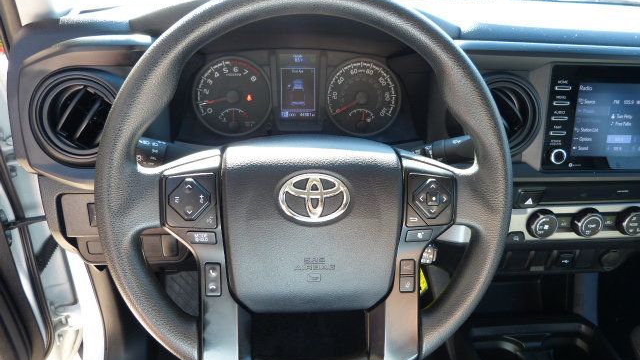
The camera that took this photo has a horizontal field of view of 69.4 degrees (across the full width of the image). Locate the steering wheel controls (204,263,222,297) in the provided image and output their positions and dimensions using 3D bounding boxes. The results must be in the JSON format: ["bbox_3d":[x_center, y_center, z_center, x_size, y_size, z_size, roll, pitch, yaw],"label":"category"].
[{"bbox_3d":[-0.100,0.093,0.434,0.018,0.034,0.011,0,7,-9],"label":"steering wheel controls"}]

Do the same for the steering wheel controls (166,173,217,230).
[{"bbox_3d":[-0.118,0.019,0.422,0.047,0.051,0.018,0,7,-9],"label":"steering wheel controls"}]

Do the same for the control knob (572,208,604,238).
[{"bbox_3d":[0.325,0.051,0.560,0.034,0.034,0.017,0,14,-9],"label":"control knob"}]

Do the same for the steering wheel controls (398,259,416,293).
[{"bbox_3d":[0.088,0.096,0.463,0.018,0.034,0.011,0,7,-9],"label":"steering wheel controls"}]

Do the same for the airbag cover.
[{"bbox_3d":[-0.008,0.042,0.456,0.170,0.166,0.050,0,7,-9],"label":"airbag cover"}]

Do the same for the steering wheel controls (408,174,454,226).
[{"bbox_3d":[0.110,0.020,0.457,0.046,0.051,0.018,0,7,-9],"label":"steering wheel controls"}]

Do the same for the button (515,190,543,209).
[{"bbox_3d":[0.251,0.023,0.553,0.034,0.021,0.013,0,14,-9],"label":"button"}]

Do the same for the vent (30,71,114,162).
[{"bbox_3d":[-0.245,-0.064,0.476,0.099,0.099,0.035,-1,17,-14],"label":"vent"}]

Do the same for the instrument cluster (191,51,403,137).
[{"bbox_3d":[-0.030,-0.111,0.600,0.272,0.112,0.045,0,9,-9],"label":"instrument cluster"}]

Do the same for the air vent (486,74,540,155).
[{"bbox_3d":[0.210,-0.077,0.553,0.099,0.099,0.035,0,16,-9],"label":"air vent"}]

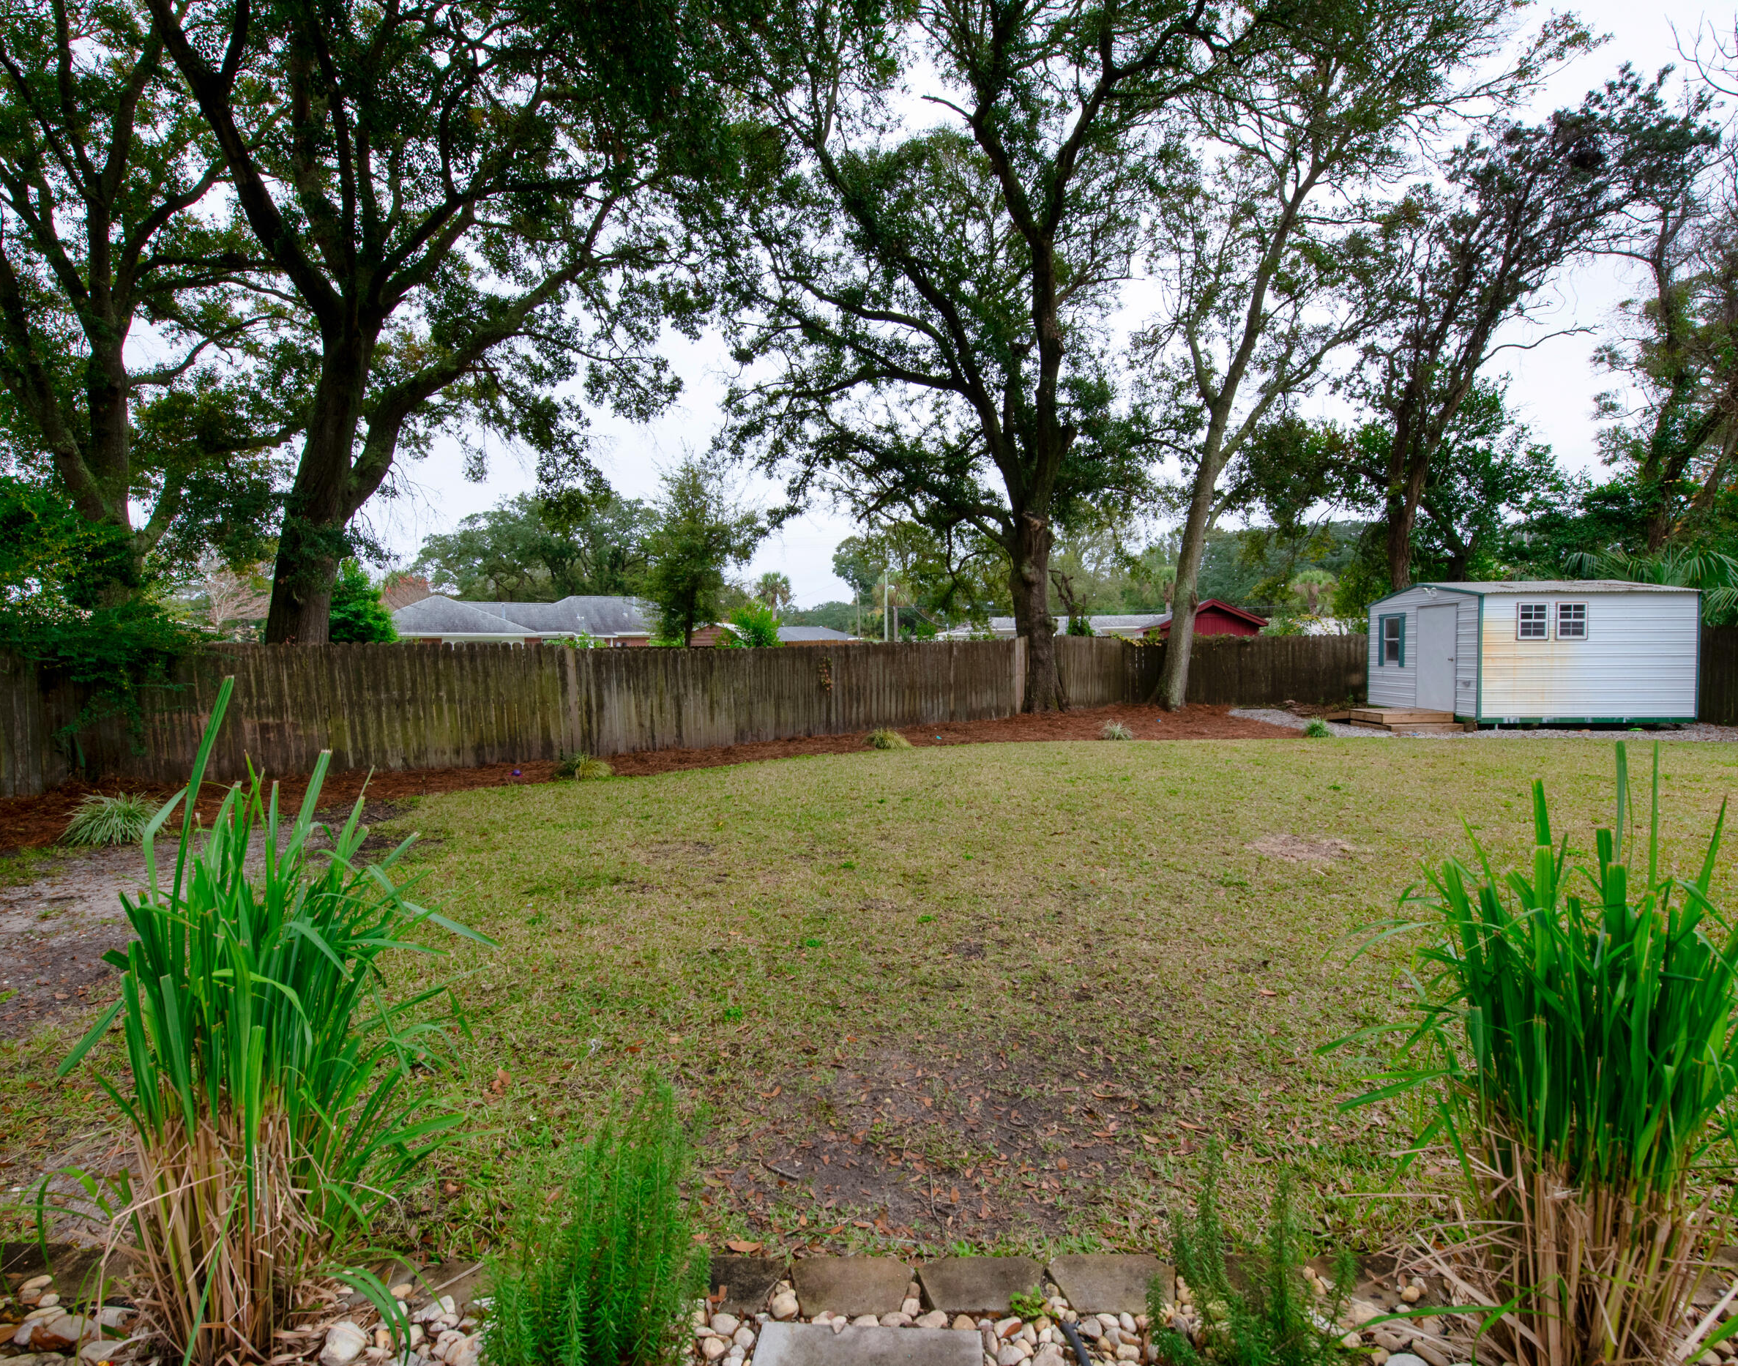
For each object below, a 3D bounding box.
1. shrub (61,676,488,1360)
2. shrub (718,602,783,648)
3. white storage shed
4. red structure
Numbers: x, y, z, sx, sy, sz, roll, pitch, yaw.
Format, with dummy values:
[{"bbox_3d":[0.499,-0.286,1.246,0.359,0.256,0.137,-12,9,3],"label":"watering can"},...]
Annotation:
[{"bbox_3d":[-1.403,0.734,1.880,0.980,1.460,0.920,-1,2,0],"label":"shrub"},{"bbox_3d":[-2.676,-0.456,18.000,1.500,2.700,1.500,-1,2,0],"label":"shrub"},{"bbox_3d":[12.932,-0.663,16.022,3.500,2.620,3.900,0,2,7],"label":"white storage shed"},{"bbox_3d":[10.534,-1.101,25.940,3.900,3.000,4.000,0,2,14],"label":"red structure"}]

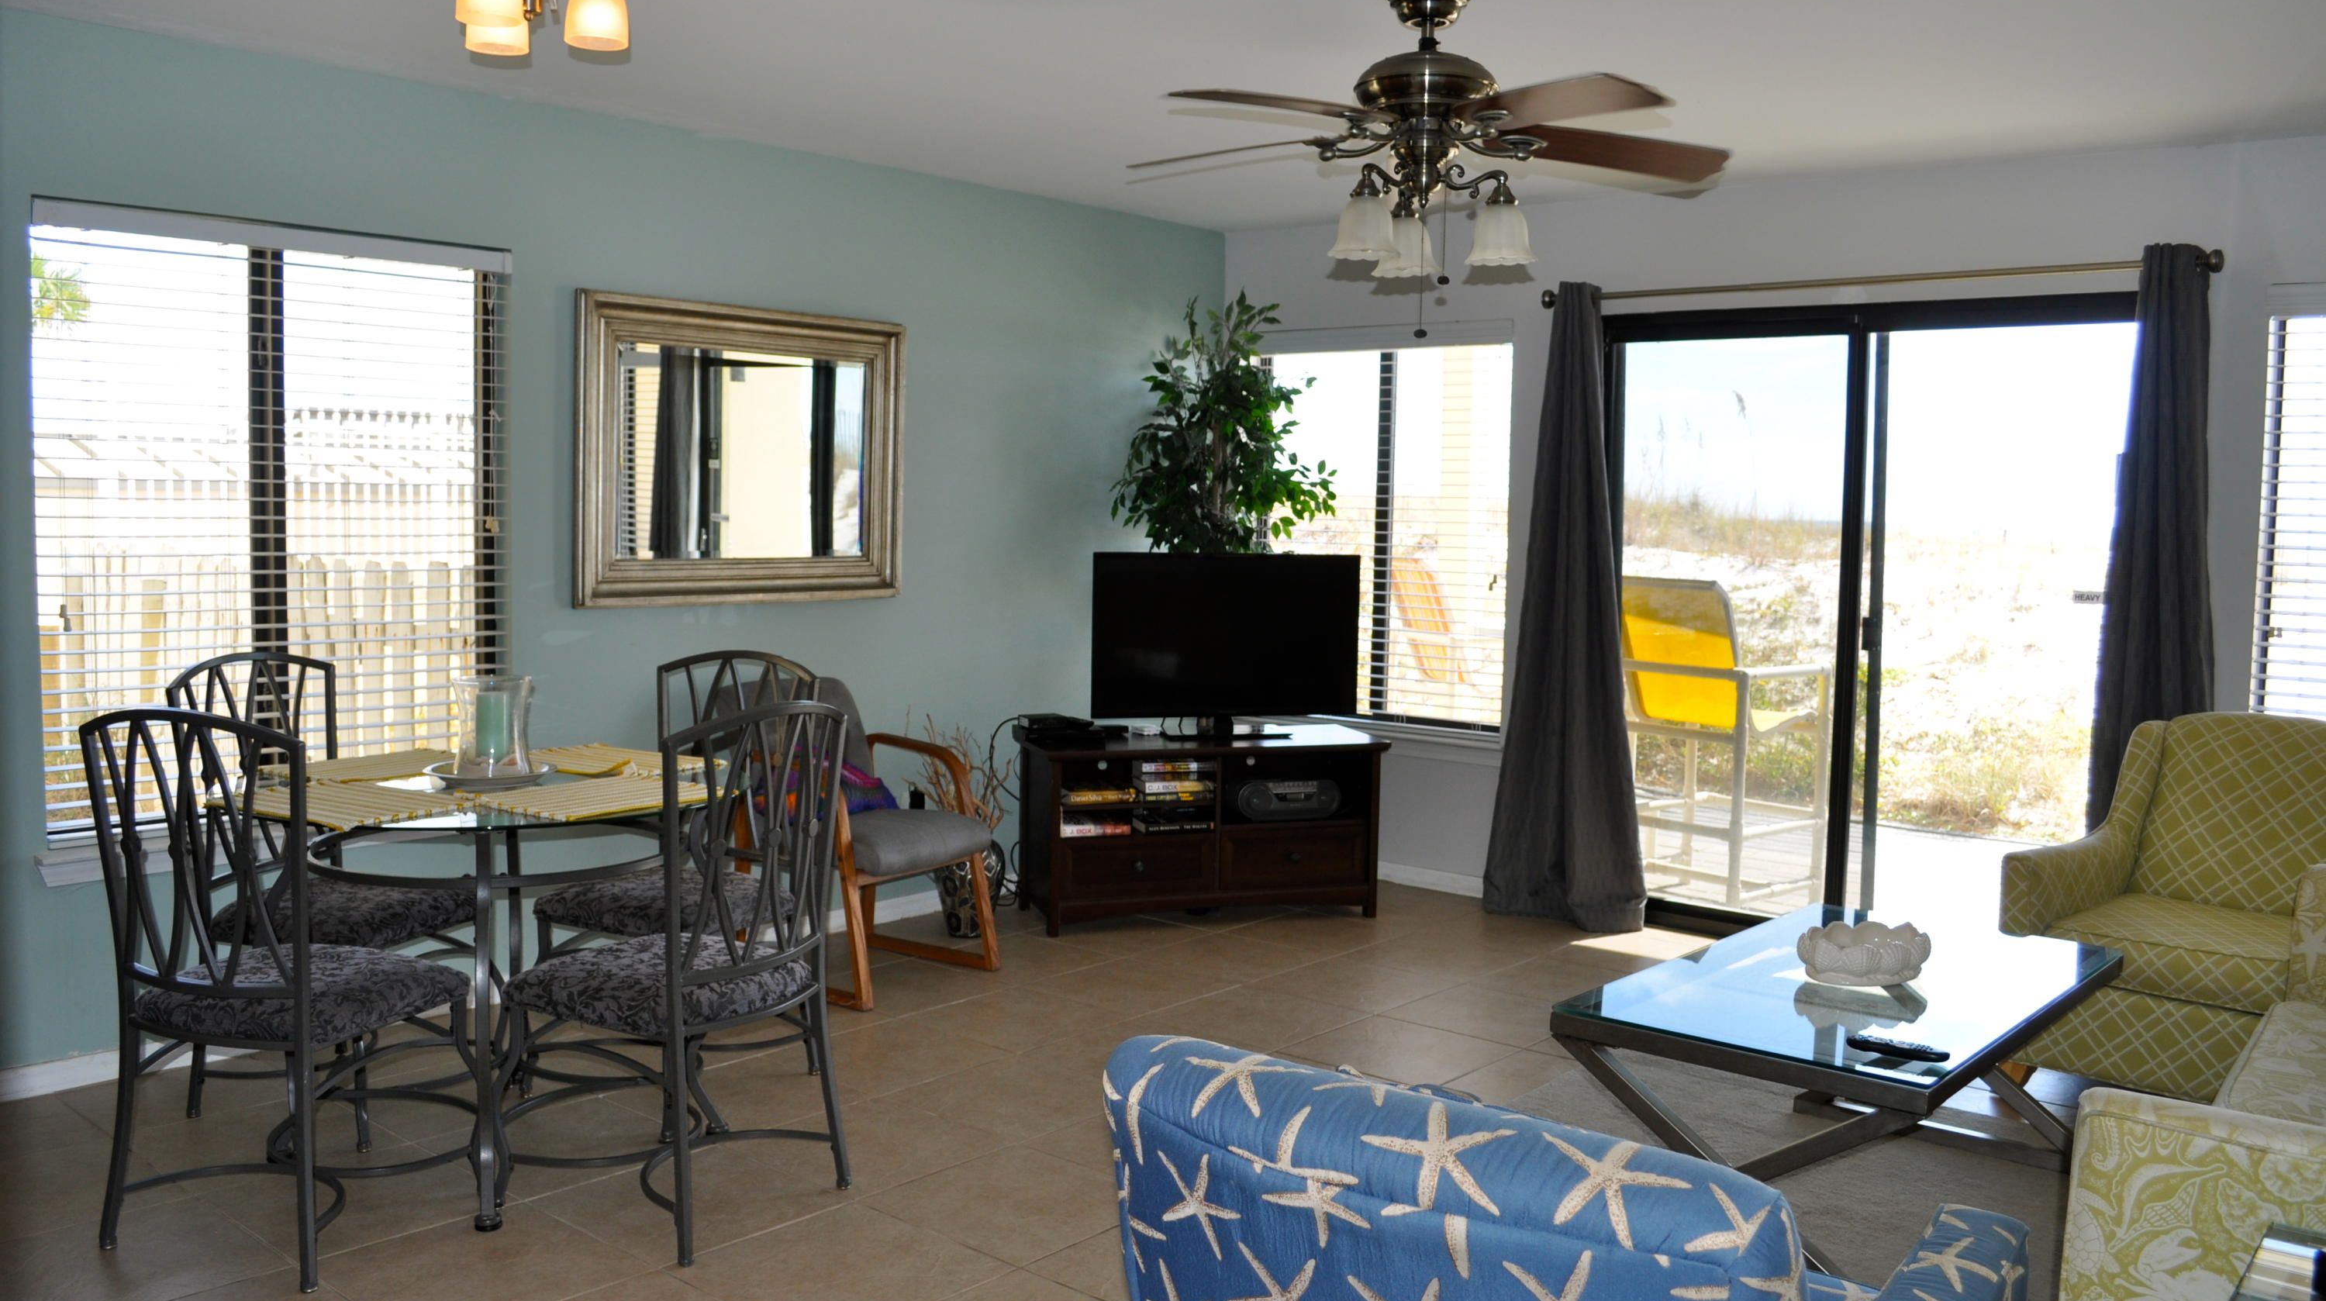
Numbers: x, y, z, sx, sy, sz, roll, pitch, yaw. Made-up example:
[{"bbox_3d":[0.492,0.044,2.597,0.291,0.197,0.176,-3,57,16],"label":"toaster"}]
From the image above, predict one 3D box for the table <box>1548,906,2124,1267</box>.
[{"bbox_3d":[1.430,0.898,3.606,0.685,0.450,1.320,5,6,40],"label":"table"}]

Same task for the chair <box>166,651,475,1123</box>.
[{"bbox_3d":[-1.805,0.520,3.833,0.550,0.985,0.475,2,5,15],"label":"chair"}]

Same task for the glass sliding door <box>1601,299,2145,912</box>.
[{"bbox_3d":[2.148,-0.058,5.349,1.800,2.020,0.120,5,6,41],"label":"glass sliding door"}]

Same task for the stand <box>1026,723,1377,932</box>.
[{"bbox_3d":[0.136,0.613,5.968,1.220,0.590,0.450,0,5,-21],"label":"stand"}]

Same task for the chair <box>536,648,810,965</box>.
[{"bbox_3d":[-1.128,0.522,4.052,0.460,0.990,0.540,4,5,29],"label":"chair"}]

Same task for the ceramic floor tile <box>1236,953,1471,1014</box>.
[{"bbox_3d":[0.556,0.969,5.043,0.446,0.010,0.446,5,6,41],"label":"ceramic floor tile"}]

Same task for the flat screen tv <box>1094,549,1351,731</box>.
[{"bbox_3d":[0.175,-0.001,6.071,0.960,0.635,0.220,0,5,-16],"label":"flat screen tv"}]

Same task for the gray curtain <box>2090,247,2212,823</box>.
[{"bbox_3d":[2.681,-0.041,4.703,0.340,2.130,0.150,5,6,41],"label":"gray curtain"}]

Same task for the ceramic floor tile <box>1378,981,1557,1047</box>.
[{"bbox_3d":[0.893,0.996,4.757,0.446,0.010,0.446,5,6,41],"label":"ceramic floor tile"}]

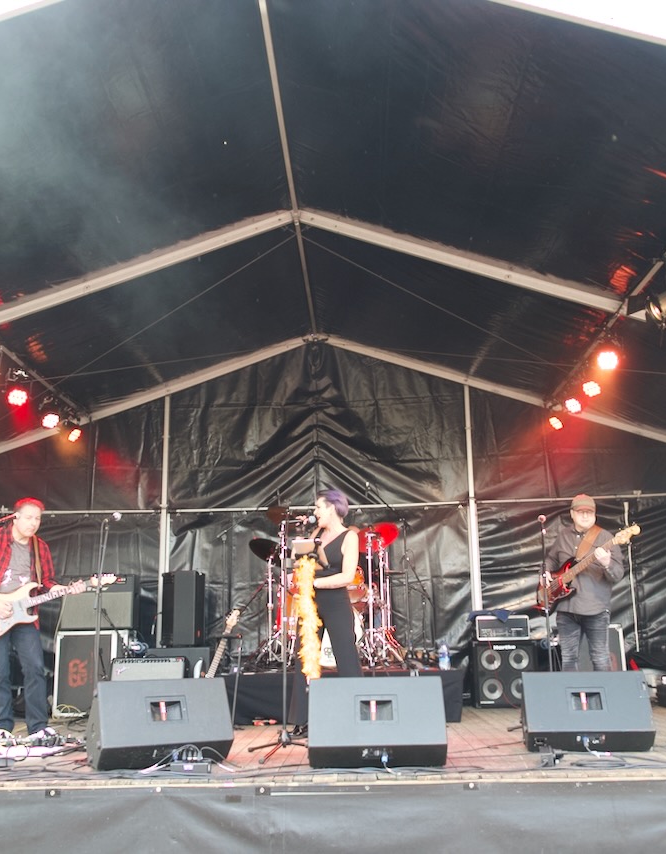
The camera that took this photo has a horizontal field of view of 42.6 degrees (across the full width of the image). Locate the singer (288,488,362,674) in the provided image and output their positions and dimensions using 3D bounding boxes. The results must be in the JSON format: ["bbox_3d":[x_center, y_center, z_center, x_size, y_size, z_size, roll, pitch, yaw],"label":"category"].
[{"bbox_3d":[-0.024,1.340,6.244,0.440,1.730,0.460,10,-17,-38],"label":"singer"}]

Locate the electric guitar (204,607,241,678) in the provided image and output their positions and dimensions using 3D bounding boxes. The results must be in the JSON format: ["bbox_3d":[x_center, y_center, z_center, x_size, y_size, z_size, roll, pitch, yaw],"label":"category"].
[{"bbox_3d":[-0.942,1.904,6.900,0.320,0.980,0.080,17,-23,8],"label":"electric guitar"}]

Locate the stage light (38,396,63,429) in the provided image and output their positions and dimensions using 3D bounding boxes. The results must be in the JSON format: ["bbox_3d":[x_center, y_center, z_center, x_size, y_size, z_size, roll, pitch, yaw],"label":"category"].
[{"bbox_3d":[-2.914,-0.160,8.804,0.260,0.310,0.260,8,27,-34],"label":"stage light"}]

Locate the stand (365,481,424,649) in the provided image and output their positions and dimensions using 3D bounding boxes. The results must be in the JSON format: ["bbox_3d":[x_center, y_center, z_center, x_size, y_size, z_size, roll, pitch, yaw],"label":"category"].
[{"bbox_3d":[0.610,1.353,8.148,0.550,1.750,0.550,-1,-14,1],"label":"stand"}]

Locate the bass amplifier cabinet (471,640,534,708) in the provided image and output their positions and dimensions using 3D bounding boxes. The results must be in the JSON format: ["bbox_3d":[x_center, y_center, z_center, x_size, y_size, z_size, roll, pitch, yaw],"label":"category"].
[{"bbox_3d":[1.629,2.363,8.187,0.580,0.600,0.420,-1,-14,1],"label":"bass amplifier cabinet"}]

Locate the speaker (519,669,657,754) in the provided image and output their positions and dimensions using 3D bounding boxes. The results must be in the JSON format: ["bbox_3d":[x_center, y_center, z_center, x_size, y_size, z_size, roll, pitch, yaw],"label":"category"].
[{"bbox_3d":[1.419,1.635,4.933,0.690,0.430,0.560,-2,-14,4],"label":"speaker"}]

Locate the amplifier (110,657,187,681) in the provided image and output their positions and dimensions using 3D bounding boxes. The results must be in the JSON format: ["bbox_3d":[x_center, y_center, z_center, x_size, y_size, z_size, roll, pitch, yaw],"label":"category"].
[{"bbox_3d":[-1.620,2.322,7.597,0.650,0.510,0.270,-1,-14,0],"label":"amplifier"}]

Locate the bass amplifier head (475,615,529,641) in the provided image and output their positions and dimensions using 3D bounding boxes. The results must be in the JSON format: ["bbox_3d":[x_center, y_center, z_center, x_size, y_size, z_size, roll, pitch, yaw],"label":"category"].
[{"bbox_3d":[1.596,1.922,8.153,0.520,0.240,0.330,-2,-14,3],"label":"bass amplifier head"}]

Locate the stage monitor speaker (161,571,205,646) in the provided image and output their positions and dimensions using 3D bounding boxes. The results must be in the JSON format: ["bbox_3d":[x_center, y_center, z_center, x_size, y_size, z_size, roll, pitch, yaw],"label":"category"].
[{"bbox_3d":[-1.457,1.769,8.317,0.330,0.720,0.380,-9,-16,29],"label":"stage monitor speaker"}]

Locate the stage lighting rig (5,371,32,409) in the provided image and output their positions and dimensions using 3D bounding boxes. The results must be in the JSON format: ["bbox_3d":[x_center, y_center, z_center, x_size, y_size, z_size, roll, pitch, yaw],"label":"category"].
[{"bbox_3d":[-2.949,-0.352,8.004,0.250,0.330,0.250,1,9,-14],"label":"stage lighting rig"}]

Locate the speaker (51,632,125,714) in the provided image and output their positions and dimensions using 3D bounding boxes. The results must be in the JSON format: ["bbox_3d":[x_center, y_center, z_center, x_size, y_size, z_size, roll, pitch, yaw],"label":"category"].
[{"bbox_3d":[-2.230,2.275,7.915,0.550,0.740,0.430,-1,-14,1],"label":"speaker"}]

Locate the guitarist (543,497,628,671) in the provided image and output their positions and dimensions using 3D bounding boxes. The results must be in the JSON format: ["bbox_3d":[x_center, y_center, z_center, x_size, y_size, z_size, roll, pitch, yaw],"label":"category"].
[{"bbox_3d":[1.989,1.398,6.681,0.600,1.750,0.420,-5,-14,17],"label":"guitarist"}]

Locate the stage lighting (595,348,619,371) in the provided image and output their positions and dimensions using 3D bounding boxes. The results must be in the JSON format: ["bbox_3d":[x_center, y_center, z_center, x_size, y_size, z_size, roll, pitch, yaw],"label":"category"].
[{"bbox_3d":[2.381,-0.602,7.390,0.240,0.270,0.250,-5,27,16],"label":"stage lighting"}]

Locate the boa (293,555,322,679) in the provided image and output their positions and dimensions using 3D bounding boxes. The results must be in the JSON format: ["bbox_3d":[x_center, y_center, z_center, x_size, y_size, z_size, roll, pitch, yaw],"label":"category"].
[{"bbox_3d":[-0.178,1.351,5.958,0.200,0.970,0.180,-4,-14,12],"label":"boa"}]

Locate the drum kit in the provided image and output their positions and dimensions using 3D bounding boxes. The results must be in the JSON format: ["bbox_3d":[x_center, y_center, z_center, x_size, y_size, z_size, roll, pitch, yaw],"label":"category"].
[{"bbox_3d":[-0.058,1.432,7.788,1.420,1.420,1.300,-1,-14,1],"label":"drum kit"}]

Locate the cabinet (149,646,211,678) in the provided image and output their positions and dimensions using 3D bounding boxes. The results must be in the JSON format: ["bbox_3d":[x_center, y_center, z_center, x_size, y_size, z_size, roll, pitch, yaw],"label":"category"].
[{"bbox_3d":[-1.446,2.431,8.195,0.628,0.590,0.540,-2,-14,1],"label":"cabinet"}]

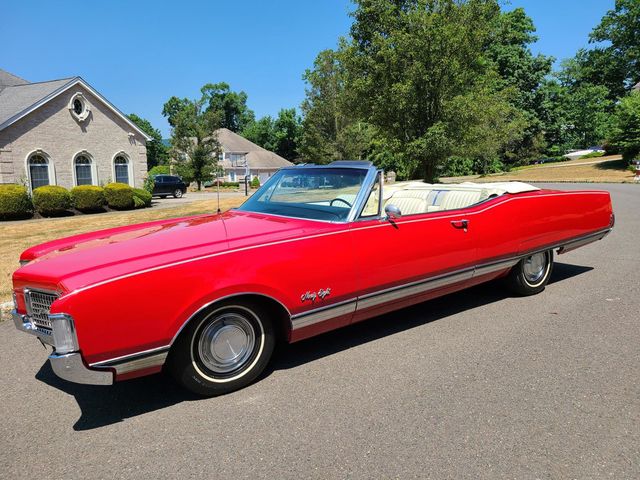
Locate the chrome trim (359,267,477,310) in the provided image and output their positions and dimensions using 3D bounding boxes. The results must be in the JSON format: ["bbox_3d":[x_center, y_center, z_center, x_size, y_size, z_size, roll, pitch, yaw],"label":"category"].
[{"bbox_3d":[0.774,0.354,3.690,1.250,0.108,0.030,-11,11,-32],"label":"chrome trim"}]

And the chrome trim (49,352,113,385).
[{"bbox_3d":[-1.205,0.640,2.407,0.270,0.190,0.170,-9,11,-34],"label":"chrome trim"}]

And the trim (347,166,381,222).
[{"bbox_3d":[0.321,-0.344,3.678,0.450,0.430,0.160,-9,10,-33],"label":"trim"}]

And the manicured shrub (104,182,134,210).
[{"bbox_3d":[-7.424,-1.622,17.800,1.130,0.980,1.130,-7,10,-33],"label":"manicured shrub"}]

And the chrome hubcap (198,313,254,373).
[{"bbox_3d":[-0.553,0.613,2.885,0.370,0.370,0.060,-9,11,-34],"label":"chrome hubcap"}]

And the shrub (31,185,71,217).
[{"bbox_3d":[-9.551,-1.412,17.100,1.350,1.100,1.350,-2,9,0],"label":"shrub"}]

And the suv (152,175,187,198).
[{"bbox_3d":[-11.759,-3.787,34.235,1.880,1.700,4.700,5,10,35],"label":"suv"}]

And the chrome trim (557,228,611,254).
[{"bbox_3d":[2.782,0.007,5.031,1.030,0.145,0.080,-9,11,-34],"label":"chrome trim"}]

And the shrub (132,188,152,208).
[{"bbox_3d":[-6.963,-1.614,18.700,0.950,0.820,0.950,-7,10,-33],"label":"shrub"}]

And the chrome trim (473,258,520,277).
[{"bbox_3d":[1.552,0.209,4.197,0.660,0.105,0.030,-11,11,-32],"label":"chrome trim"}]

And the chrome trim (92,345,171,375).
[{"bbox_3d":[-0.972,0.632,2.482,0.410,0.100,0.050,-9,11,-34],"label":"chrome trim"}]

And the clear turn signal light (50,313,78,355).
[{"bbox_3d":[-1.234,0.447,2.312,0.100,0.172,0.120,-10,13,-42],"label":"clear turn signal light"}]

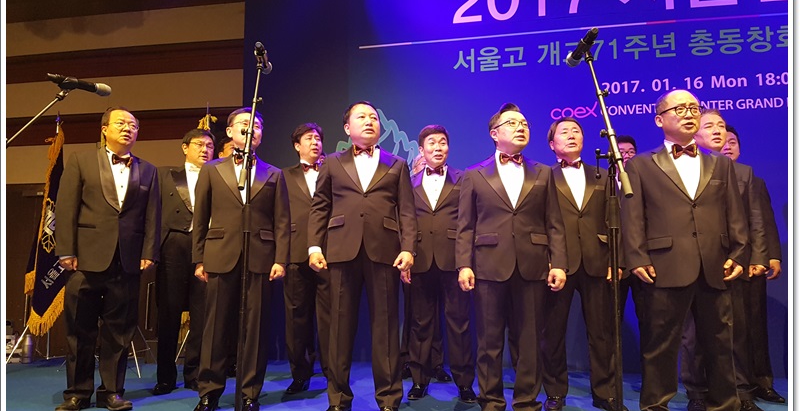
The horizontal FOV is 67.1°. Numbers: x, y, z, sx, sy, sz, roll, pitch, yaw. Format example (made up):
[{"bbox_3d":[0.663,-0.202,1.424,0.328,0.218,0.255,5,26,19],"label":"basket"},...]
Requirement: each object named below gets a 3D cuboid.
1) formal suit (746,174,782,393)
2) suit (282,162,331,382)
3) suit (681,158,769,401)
[{"bbox_3d":[2.157,0.464,3.864,0.560,1.426,0.320,0,-5,5],"label":"formal suit"},{"bbox_3d":[-0.599,0.427,3.992,0.560,1.449,0.310,1,-5,-8],"label":"suit"},{"bbox_3d":[1.852,0.417,3.517,0.570,1.407,0.320,-1,-5,8],"label":"suit"}]

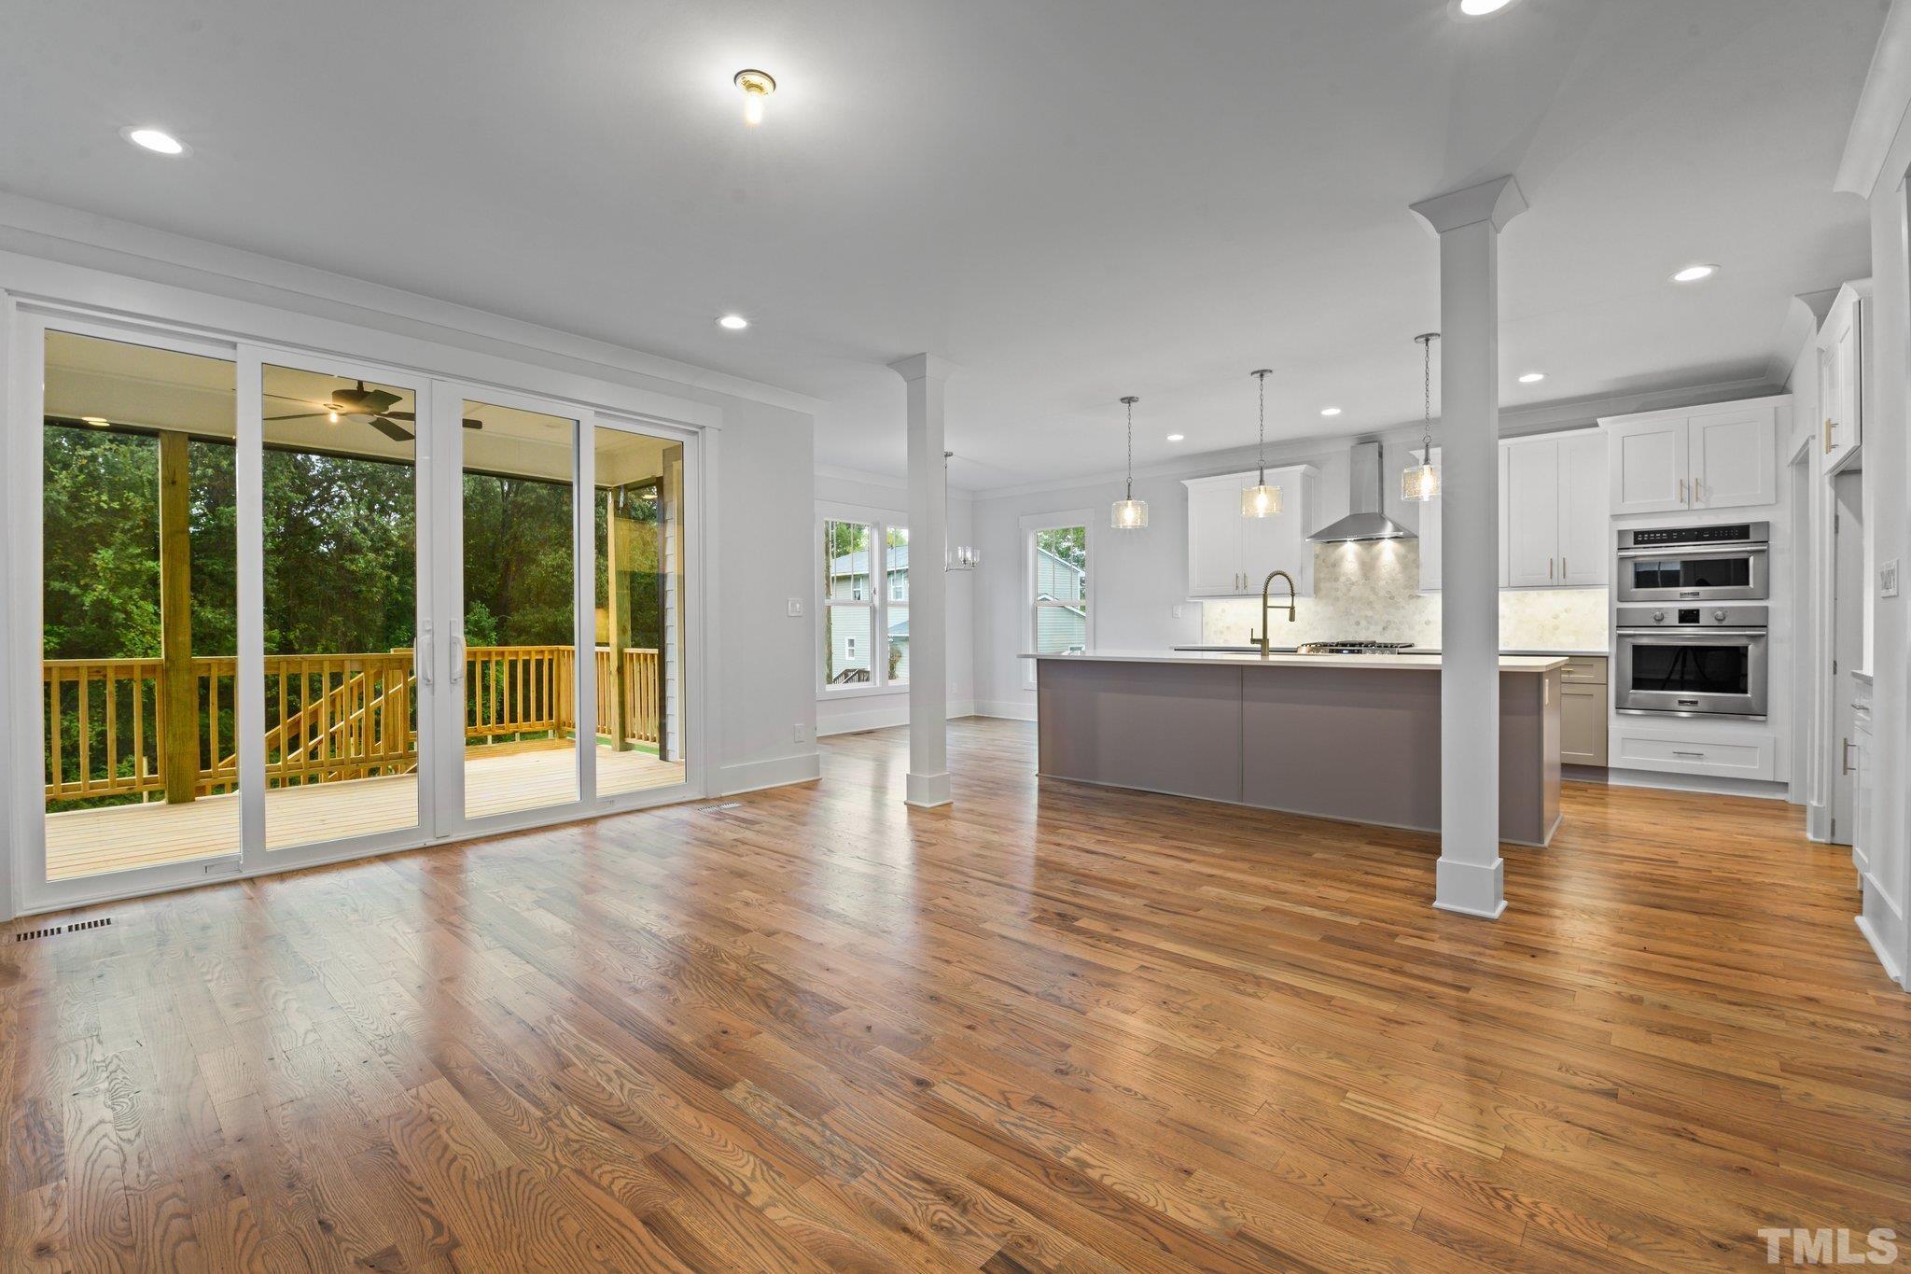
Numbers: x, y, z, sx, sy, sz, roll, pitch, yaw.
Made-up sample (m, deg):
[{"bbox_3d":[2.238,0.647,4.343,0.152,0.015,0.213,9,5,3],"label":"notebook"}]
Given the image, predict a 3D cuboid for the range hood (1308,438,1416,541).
[{"bbox_3d":[3.549,-1.258,6.965,0.773,0.867,0.494,0,1,41],"label":"range hood"}]

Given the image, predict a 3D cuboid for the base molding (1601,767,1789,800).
[{"bbox_3d":[4.978,0.988,5.372,0.879,0.113,0.035,0,1,41],"label":"base molding"}]

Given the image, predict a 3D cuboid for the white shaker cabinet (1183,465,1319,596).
[{"bbox_3d":[2.833,-0.950,7.684,1.172,1.202,0.357,0,1,41],"label":"white shaker cabinet"}]

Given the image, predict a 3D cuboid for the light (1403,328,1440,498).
[{"bbox_3d":[2.703,-1.237,4.559,0.255,0.935,0.255,0,1,40],"label":"light"}]

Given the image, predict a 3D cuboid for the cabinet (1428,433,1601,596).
[{"bbox_3d":[4.404,-0.938,6.324,1.242,1.197,0.347,0,1,41],"label":"cabinet"}]

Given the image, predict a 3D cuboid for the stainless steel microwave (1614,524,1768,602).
[{"bbox_3d":[5.048,-0.491,5.479,0.742,0.497,0.502,0,1,41],"label":"stainless steel microwave"}]

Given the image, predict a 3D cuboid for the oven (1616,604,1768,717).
[{"bbox_3d":[5.012,0.164,5.454,0.755,0.740,0.600,0,1,40],"label":"oven"}]

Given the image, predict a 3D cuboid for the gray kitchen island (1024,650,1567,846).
[{"bbox_3d":[2.064,0.601,5.472,3.300,0.911,1.024,0,1,41],"label":"gray kitchen island"}]

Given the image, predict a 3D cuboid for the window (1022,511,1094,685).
[{"bbox_3d":[1.190,-0.411,9.321,1.000,2.050,0.110,0,1,40],"label":"window"}]

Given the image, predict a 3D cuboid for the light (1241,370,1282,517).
[{"bbox_3d":[2.091,-1.313,5.426,0.275,0.975,0.275,0,1,41],"label":"light"}]

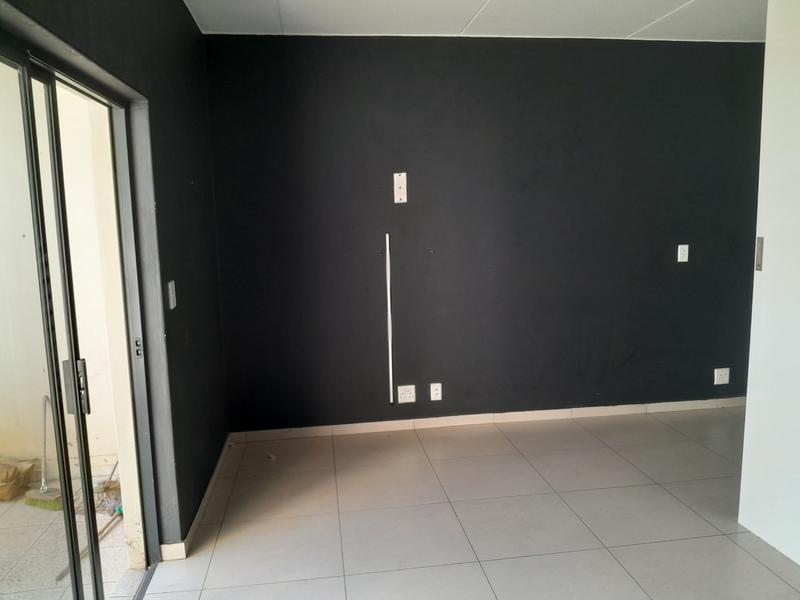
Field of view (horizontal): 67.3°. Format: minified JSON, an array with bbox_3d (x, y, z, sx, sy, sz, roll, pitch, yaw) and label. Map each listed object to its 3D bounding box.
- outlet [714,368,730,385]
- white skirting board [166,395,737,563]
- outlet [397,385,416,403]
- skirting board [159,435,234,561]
[{"bbox_3d":[2.500,0.595,4.654,0.120,0.120,0.020,-3,7,-7],"label":"outlet"},{"bbox_3d":[0.848,0.966,3.717,4.078,0.079,1.518,-3,7,-7],"label":"white skirting board"},{"bbox_3d":[0.052,0.684,4.340,0.119,0.120,0.020,-3,7,-7],"label":"outlet"},{"bbox_3d":[-1.120,1.056,3.463,0.105,0.082,1.514,-3,7,-7],"label":"skirting board"}]

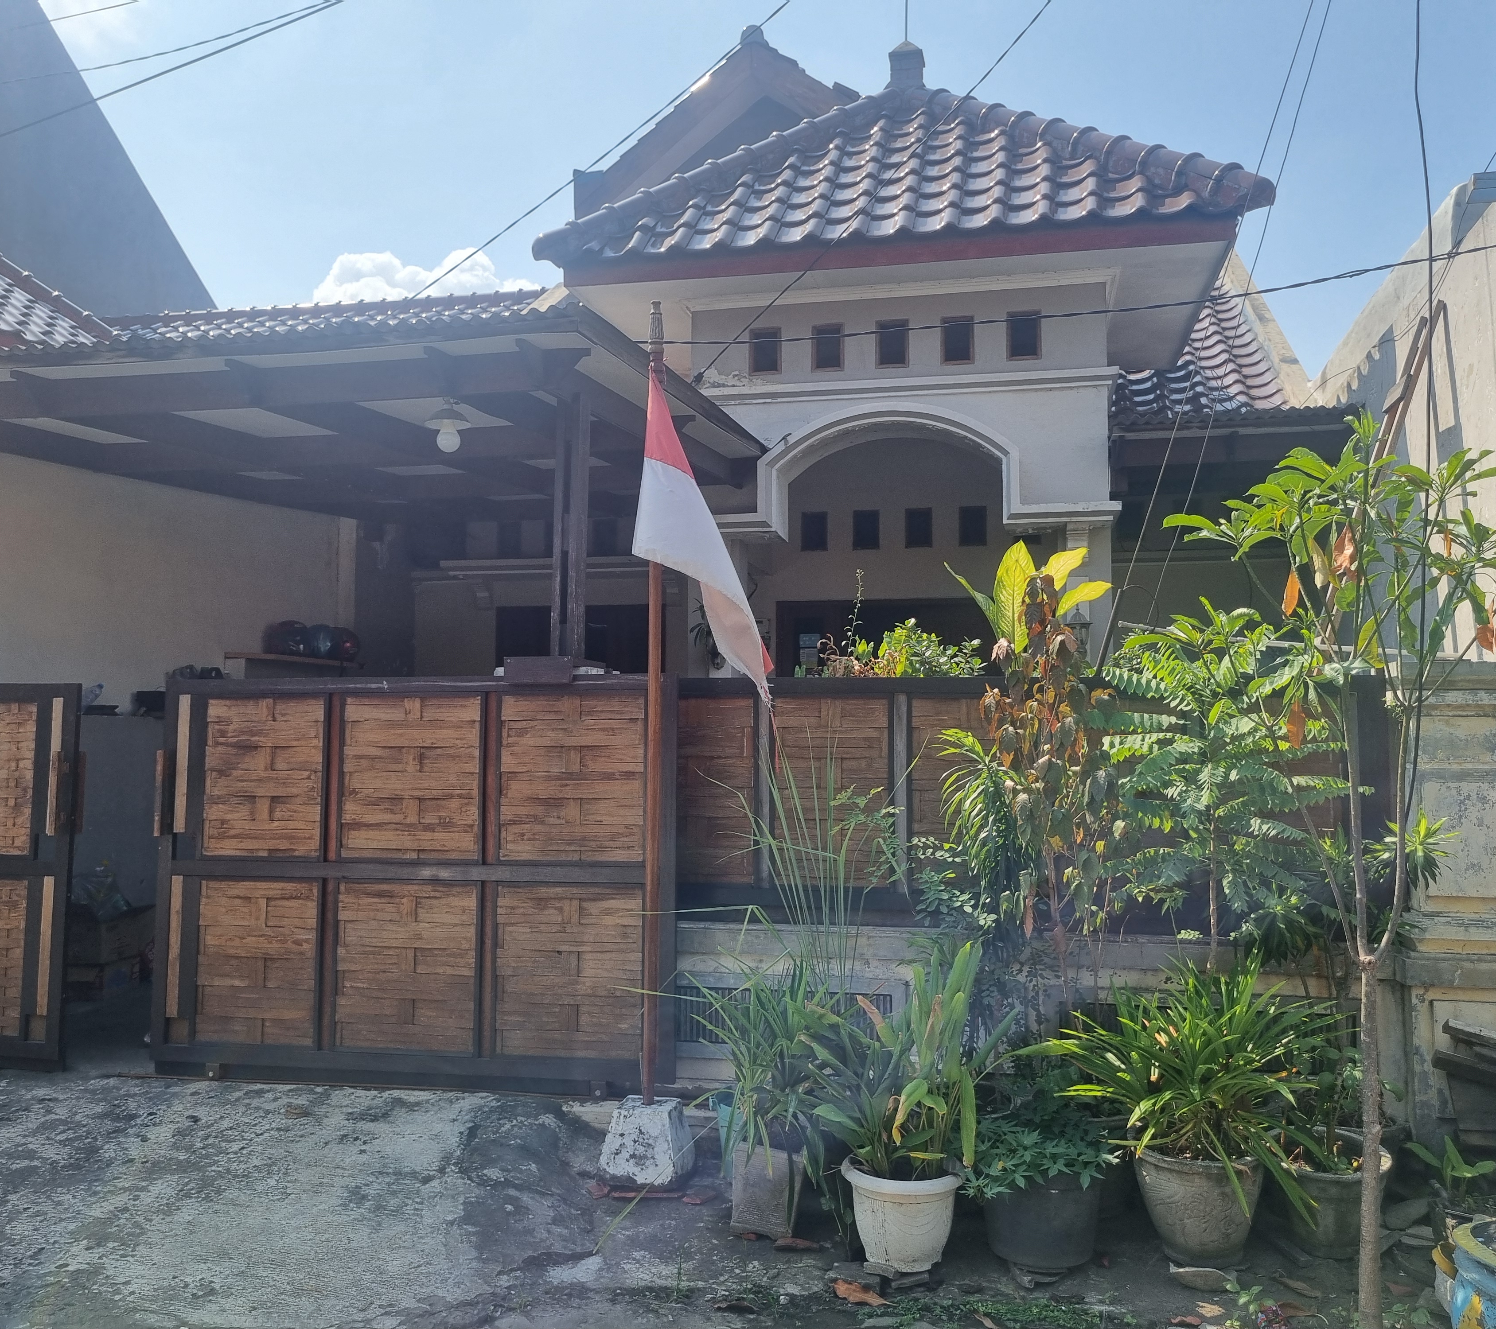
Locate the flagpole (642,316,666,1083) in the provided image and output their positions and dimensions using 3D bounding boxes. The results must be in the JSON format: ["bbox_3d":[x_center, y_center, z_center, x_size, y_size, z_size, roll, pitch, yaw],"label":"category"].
[{"bbox_3d":[-0.334,0.114,4.722,0.045,2.864,0.045,0,-4,0],"label":"flagpole"}]

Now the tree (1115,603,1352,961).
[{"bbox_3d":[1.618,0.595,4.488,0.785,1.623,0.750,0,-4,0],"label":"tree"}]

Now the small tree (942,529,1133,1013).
[{"bbox_3d":[0.985,0.539,4.591,0.636,1.939,0.600,0,-4,0],"label":"small tree"}]

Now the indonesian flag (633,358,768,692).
[{"bbox_3d":[-0.160,-0.463,4.660,0.465,1.173,0.250,0,-4,0],"label":"indonesian flag"}]

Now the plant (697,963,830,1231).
[{"bbox_3d":[0.042,1.378,4.220,0.400,0.853,0.420,0,-4,0],"label":"plant"}]

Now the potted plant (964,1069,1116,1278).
[{"bbox_3d":[0.874,1.514,3.980,0.438,0.603,0.440,0,-4,0],"label":"potted plant"}]

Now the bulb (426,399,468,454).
[{"bbox_3d":[-1.377,-1.091,6.100,0.190,0.251,0.190,0,-4,0],"label":"bulb"}]

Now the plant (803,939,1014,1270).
[{"bbox_3d":[0.485,1.307,3.950,0.602,0.963,0.560,0,-4,0],"label":"plant"}]

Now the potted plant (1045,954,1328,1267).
[{"bbox_3d":[1.326,1.341,4.020,0.831,0.927,0.780,0,-4,0],"label":"potted plant"}]

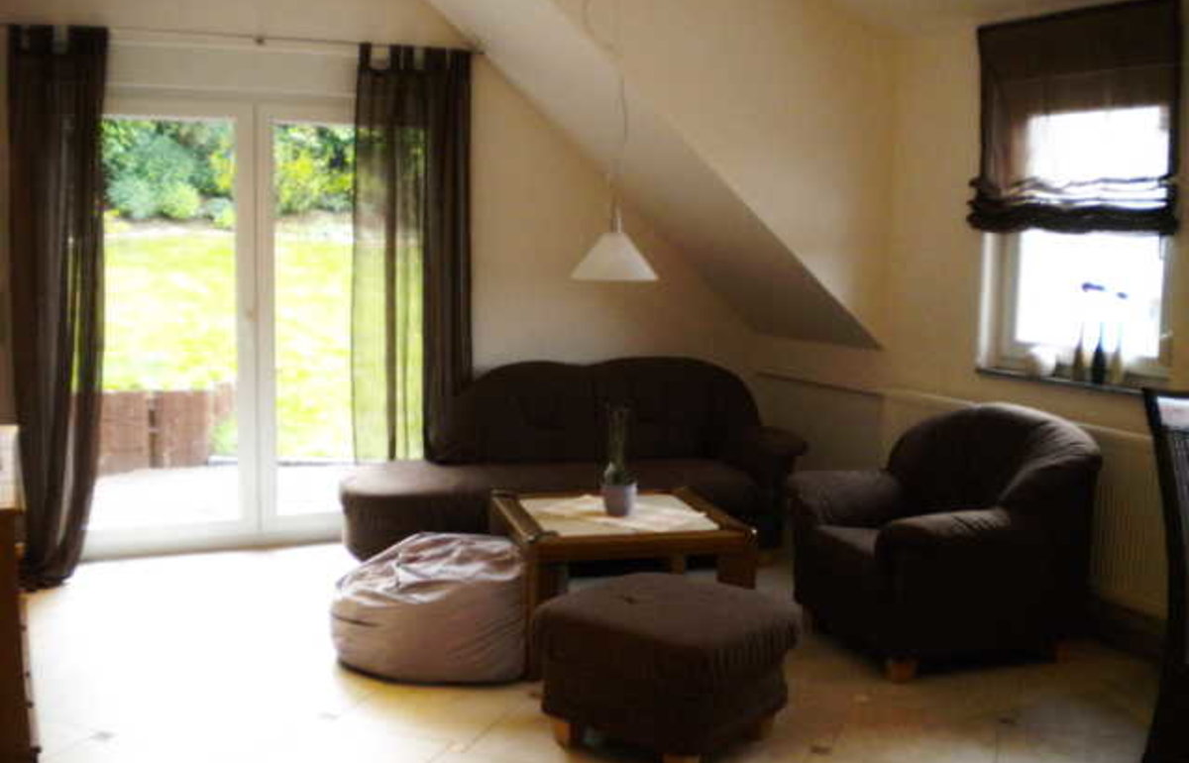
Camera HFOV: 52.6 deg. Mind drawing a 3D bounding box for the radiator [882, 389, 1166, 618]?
[{"bbox_3d":[1.627,0.424,4.634,0.099,0.621,1.509,-2,7,-24],"label":"radiator"}]

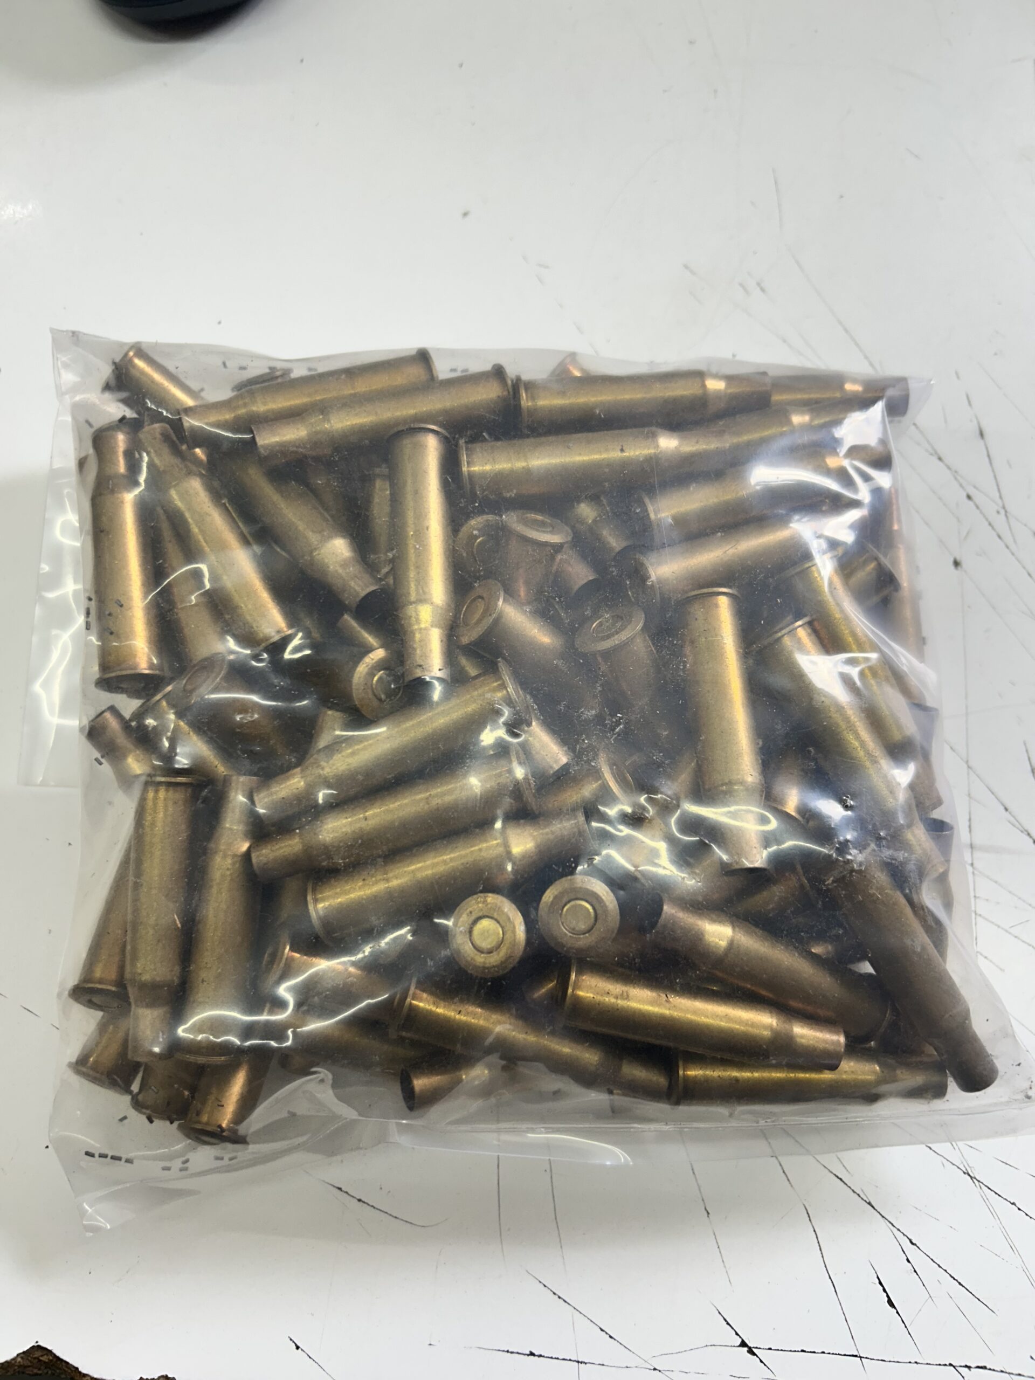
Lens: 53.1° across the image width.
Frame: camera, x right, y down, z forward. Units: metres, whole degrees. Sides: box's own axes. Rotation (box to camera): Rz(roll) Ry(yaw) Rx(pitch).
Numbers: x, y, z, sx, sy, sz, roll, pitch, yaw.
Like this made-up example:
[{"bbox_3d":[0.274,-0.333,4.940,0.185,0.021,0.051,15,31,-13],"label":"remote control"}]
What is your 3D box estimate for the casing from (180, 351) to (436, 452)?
[{"bbox_3d":[-0.044,-0.062,0.224,0.054,0.014,0.014,-16,80,-16],"label":"casing"}]

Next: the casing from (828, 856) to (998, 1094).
[{"bbox_3d":[0.080,0.056,0.208,0.014,0.014,0.054,-32,96,-10],"label":"casing"}]

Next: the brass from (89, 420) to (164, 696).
[{"bbox_3d":[-0.080,-0.027,0.209,0.014,0.014,0.054,-6,83,-1],"label":"brass"}]

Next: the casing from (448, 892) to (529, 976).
[{"bbox_3d":[-0.001,0.049,0.210,0.014,0.054,0.014,-2,79,10],"label":"casing"}]

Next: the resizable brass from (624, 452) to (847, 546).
[{"bbox_3d":[0.052,-0.042,0.221,0.054,0.014,0.014,-14,72,2],"label":"resizable brass"}]

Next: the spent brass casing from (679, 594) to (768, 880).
[{"bbox_3d":[0.040,0.007,0.198,0.014,0.014,0.054,-5,76,-2],"label":"spent brass casing"}]

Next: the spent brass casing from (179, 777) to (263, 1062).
[{"bbox_3d":[-0.056,0.044,0.202,0.014,0.014,0.054,3,80,1],"label":"spent brass casing"}]

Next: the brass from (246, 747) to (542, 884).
[{"bbox_3d":[-0.024,0.025,0.199,0.054,0.014,0.014,-17,80,-7],"label":"brass"}]

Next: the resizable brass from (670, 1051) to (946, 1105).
[{"bbox_3d":[0.058,0.077,0.209,0.054,0.014,0.014,0,80,3],"label":"resizable brass"}]

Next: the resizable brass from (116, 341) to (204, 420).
[{"bbox_3d":[-0.069,-0.056,0.240,0.054,0.014,0.014,38,74,-18],"label":"resizable brass"}]

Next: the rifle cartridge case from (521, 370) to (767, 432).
[{"bbox_3d":[0.027,-0.061,0.221,0.054,0.014,0.014,-3,72,3],"label":"rifle cartridge case"}]

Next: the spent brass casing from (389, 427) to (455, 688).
[{"bbox_3d":[-0.019,-0.026,0.206,0.014,0.014,0.054,-4,68,-1],"label":"spent brass casing"}]

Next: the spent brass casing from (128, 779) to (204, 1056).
[{"bbox_3d":[-0.073,0.046,0.211,0.014,0.014,0.054,5,75,-18],"label":"spent brass casing"}]

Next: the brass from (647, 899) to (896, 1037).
[{"bbox_3d":[0.048,0.054,0.205,0.054,0.014,0.014,26,72,-16],"label":"brass"}]

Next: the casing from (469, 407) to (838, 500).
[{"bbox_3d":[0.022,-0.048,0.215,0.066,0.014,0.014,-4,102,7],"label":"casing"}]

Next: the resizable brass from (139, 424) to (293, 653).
[{"bbox_3d":[-0.068,-0.034,0.234,0.014,0.014,0.054,-31,96,-10],"label":"resizable brass"}]

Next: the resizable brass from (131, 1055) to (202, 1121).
[{"bbox_3d":[-0.066,0.061,0.218,0.014,0.014,0.054,17,94,-12],"label":"resizable brass"}]

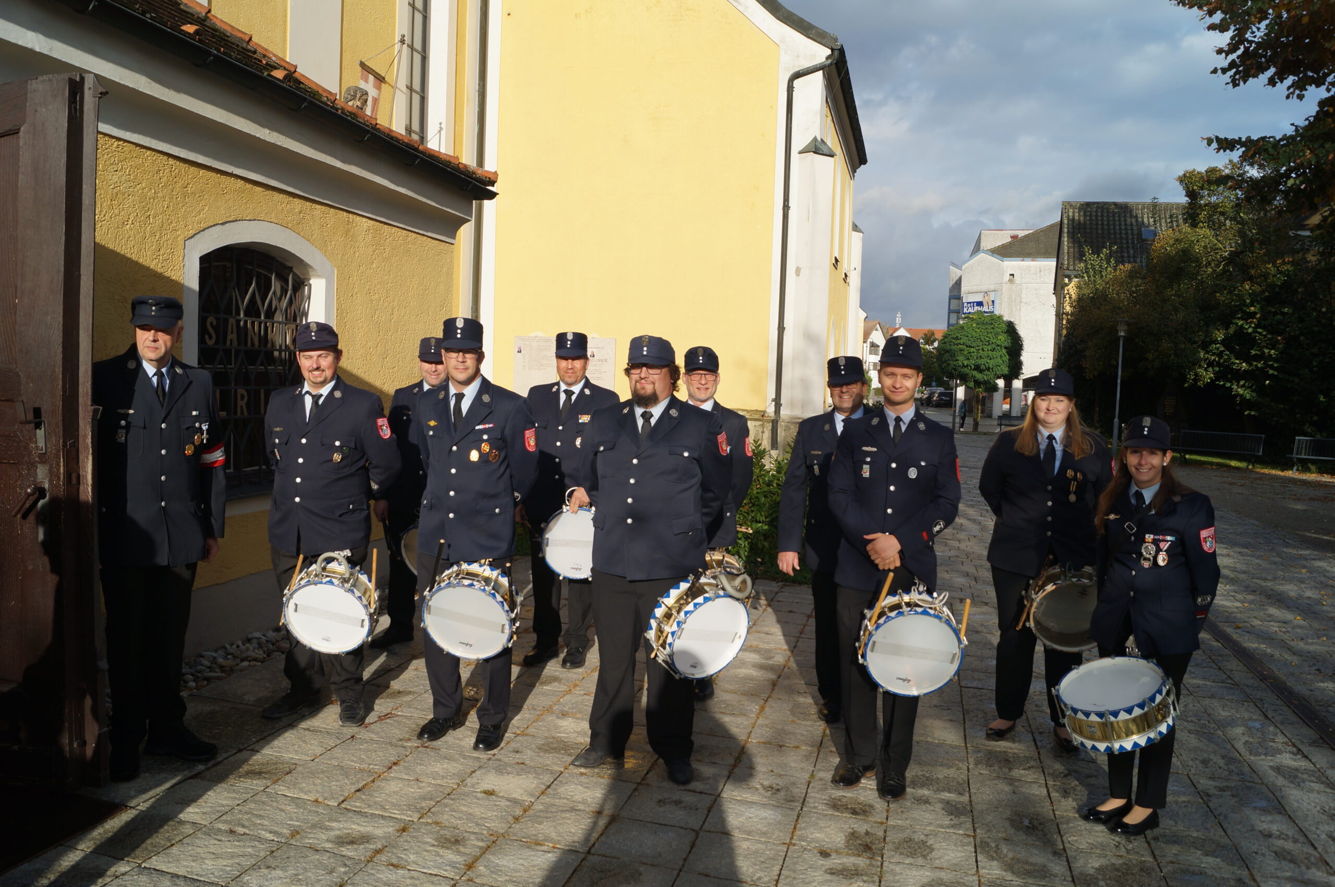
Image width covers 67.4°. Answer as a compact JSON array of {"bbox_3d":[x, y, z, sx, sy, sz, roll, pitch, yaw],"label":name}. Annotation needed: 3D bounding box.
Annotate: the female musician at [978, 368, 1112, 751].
[{"bbox_3d":[1.778,0.511,4.731,0.590,1.734,0.400,3,4,19],"label":"female musician"}]

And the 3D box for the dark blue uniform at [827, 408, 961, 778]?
[{"bbox_3d":[0.926,0.601,4.104,0.540,1.499,0.360,3,4,12],"label":"dark blue uniform"}]

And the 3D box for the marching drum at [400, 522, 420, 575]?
[{"bbox_3d":[-1.349,0.591,5.853,0.380,0.380,0.165,0,25,-2],"label":"marching drum"}]

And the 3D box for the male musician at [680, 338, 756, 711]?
[{"bbox_3d":[0.188,0.412,5.225,0.560,1.835,0.400,3,4,15],"label":"male musician"}]

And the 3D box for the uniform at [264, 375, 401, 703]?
[{"bbox_3d":[-1.594,0.459,4.696,0.620,1.550,0.420,3,4,12],"label":"uniform"}]

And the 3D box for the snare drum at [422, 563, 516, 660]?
[{"bbox_3d":[-0.836,0.721,4.304,0.385,0.385,0.170,0,25,10],"label":"snare drum"}]

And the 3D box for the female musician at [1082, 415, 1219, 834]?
[{"bbox_3d":[1.892,0.699,3.941,0.380,1.630,0.500,-1,5,-45],"label":"female musician"}]

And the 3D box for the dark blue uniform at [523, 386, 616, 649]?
[{"bbox_3d":[-0.540,0.411,5.723,0.540,1.566,0.340,3,3,10],"label":"dark blue uniform"}]

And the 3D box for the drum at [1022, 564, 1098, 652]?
[{"bbox_3d":[1.919,0.785,4.767,0.395,0.395,0.175,4,23,8],"label":"drum"}]

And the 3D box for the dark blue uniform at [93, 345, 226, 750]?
[{"bbox_3d":[-2.145,0.456,4.204,0.580,1.630,0.360,0,3,-30],"label":"dark blue uniform"}]

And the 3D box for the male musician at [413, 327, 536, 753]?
[{"bbox_3d":[-0.867,0.400,4.481,0.570,1.875,0.400,3,4,17],"label":"male musician"}]

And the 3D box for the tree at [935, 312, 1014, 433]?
[{"bbox_3d":[15.967,-3.718,52.000,3.800,6.200,3.800,2,3,0],"label":"tree"}]

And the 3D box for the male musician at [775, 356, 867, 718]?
[{"bbox_3d":[0.846,0.470,5.023,0.570,1.820,0.400,3,4,17],"label":"male musician"}]

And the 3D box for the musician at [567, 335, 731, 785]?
[{"bbox_3d":[-0.073,0.448,4.243,0.650,1.805,0.460,3,4,15],"label":"musician"}]

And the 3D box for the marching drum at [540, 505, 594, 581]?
[{"bbox_3d":[-0.485,0.536,5.408,0.385,0.385,0.170,0,-1,-2],"label":"marching drum"}]

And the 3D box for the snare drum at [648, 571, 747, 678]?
[{"bbox_3d":[0.133,0.751,4.083,0.395,0.395,0.175,-15,30,-29],"label":"snare drum"}]

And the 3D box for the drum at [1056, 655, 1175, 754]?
[{"bbox_3d":[1.673,0.967,3.736,0.380,0.165,0.380,-21,12,0],"label":"drum"}]

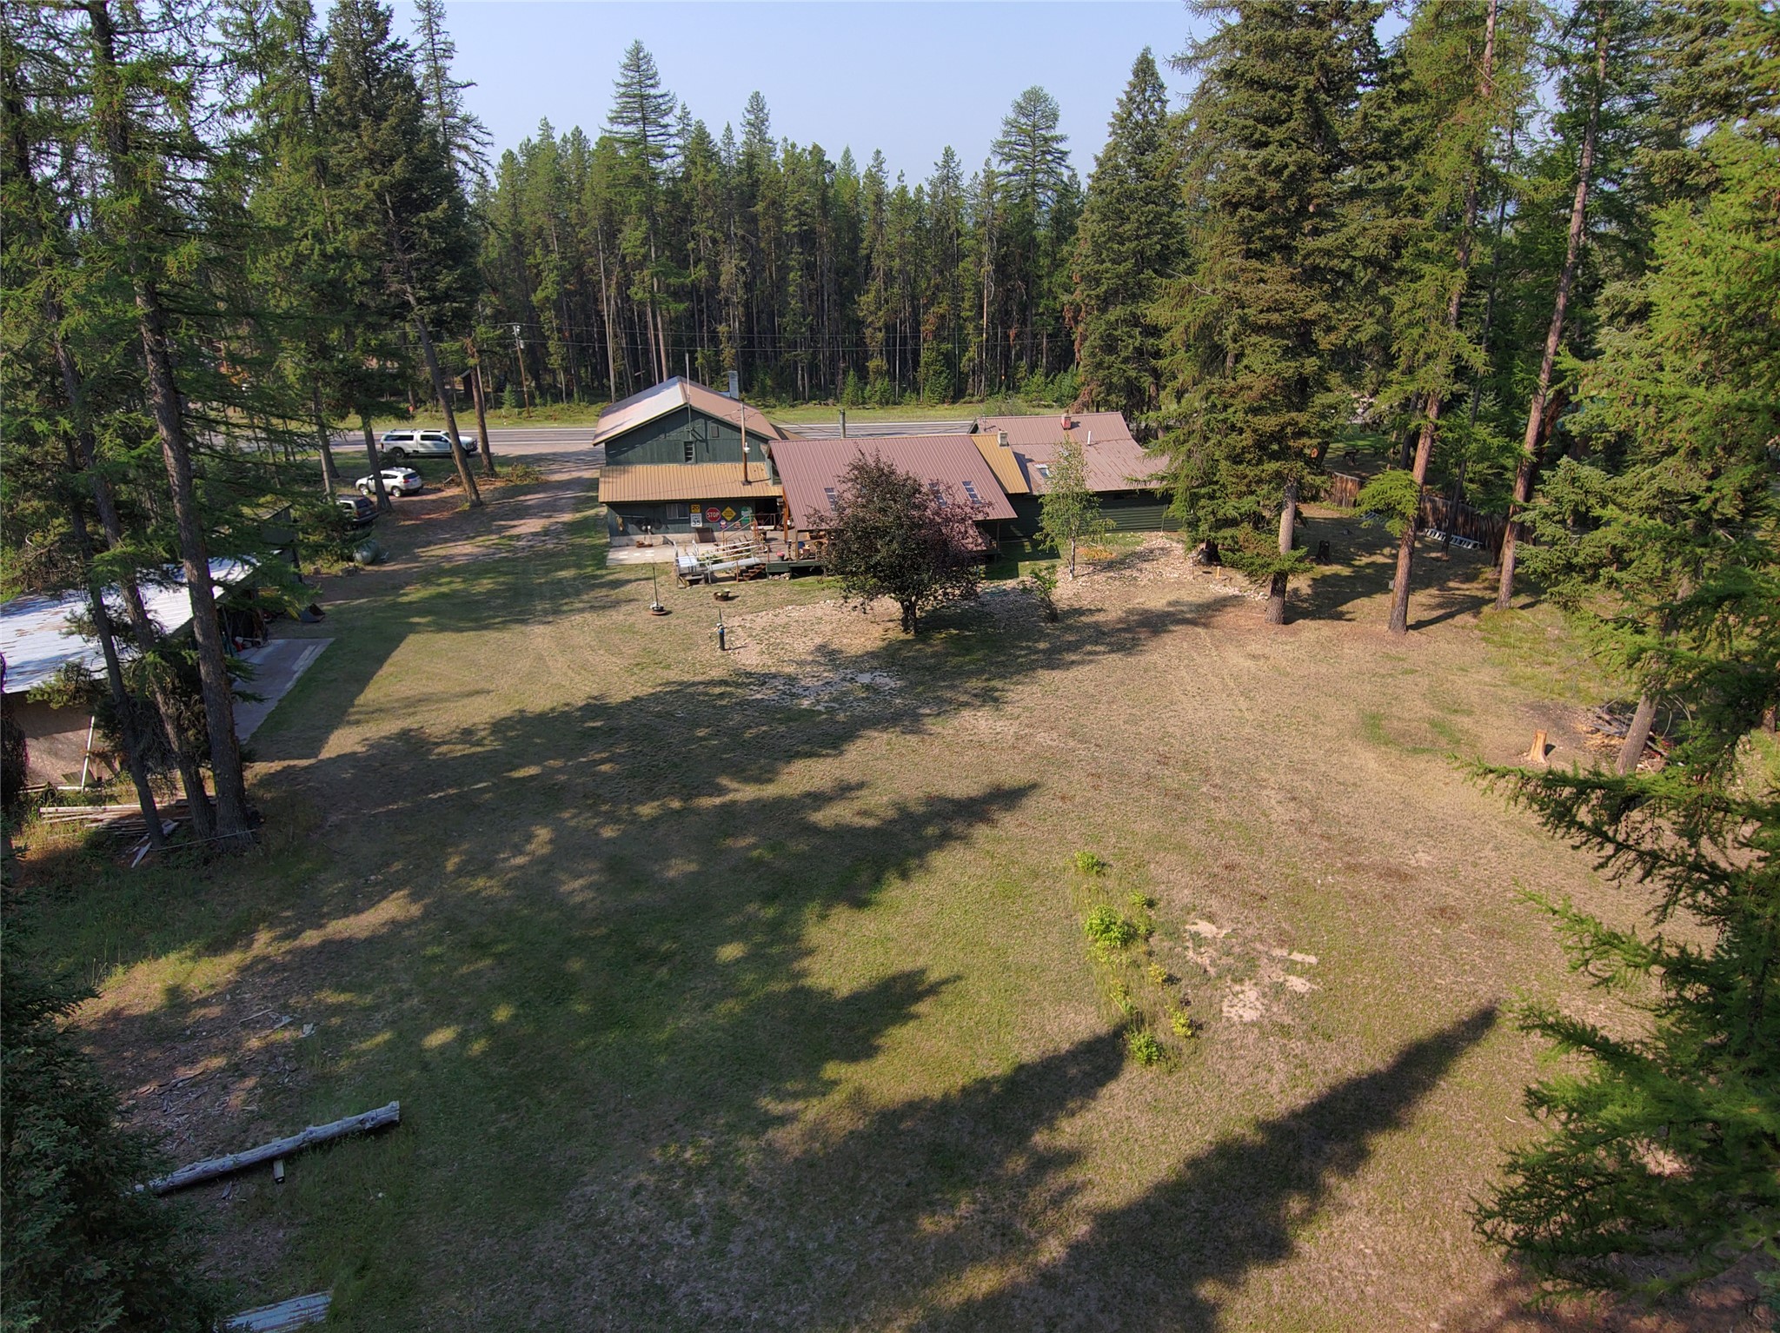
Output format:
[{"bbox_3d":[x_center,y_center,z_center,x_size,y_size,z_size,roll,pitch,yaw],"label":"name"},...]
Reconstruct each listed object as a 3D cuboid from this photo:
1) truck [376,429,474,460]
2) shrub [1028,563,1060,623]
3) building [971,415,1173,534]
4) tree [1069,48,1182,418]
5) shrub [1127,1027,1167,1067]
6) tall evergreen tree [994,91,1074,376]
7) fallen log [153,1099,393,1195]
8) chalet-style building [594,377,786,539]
[{"bbox_3d":[-34.898,-16.931,81.589,6.300,1.980,2.030,0,20,1],"label":"truck"},{"bbox_3d":[6.712,-3.107,46.222,1.400,2.400,1.400,0,20,0],"label":"shrub"},{"bbox_3d":[9.872,-11.156,61.148,9.500,5.500,10.000,-5,22,-14],"label":"building"},{"bbox_3d":[18.600,-31.210,83.348,8.800,29.200,8.800,0,20,0],"label":"tree"},{"bbox_3d":[4.934,7.348,20.750,0.760,0.580,0.760,0,20,0],"label":"shrub"},{"bbox_3d":[15.400,-47.001,121.219,8.600,32.400,8.600,0,20,0],"label":"tall evergreen tree"},{"bbox_3d":[-10.449,8.241,18.549,3.732,0.340,0.380,-9,22,-23],"label":"fallen log"},{"bbox_3d":[-12.385,-12.994,65.924,10.594,7.200,16.457,-4,21,-11],"label":"chalet-style building"}]

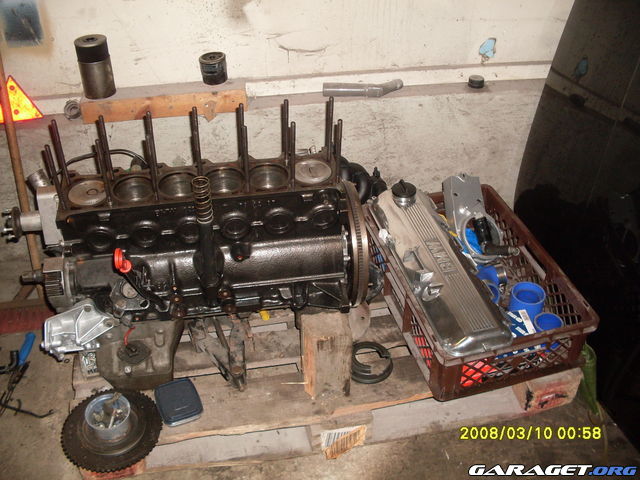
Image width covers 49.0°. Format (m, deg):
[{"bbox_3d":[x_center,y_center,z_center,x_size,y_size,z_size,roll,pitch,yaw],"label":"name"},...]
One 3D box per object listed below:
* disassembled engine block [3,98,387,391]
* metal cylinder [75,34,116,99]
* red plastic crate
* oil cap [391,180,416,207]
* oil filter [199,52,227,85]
[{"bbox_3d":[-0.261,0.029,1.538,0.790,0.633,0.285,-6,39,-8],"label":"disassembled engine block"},{"bbox_3d":[-0.611,-0.473,1.920,0.082,0.152,0.082,-7,40,-8],"label":"metal cylinder"},{"bbox_3d":[0.389,0.110,1.863,0.397,0.159,0.592,-11,41,-11],"label":"red plastic crate"},{"bbox_3d":[0.222,-0.124,1.870,0.060,0.040,0.060,-1,39,0],"label":"oil cap"},{"bbox_3d":[-0.304,-0.488,2.009,0.075,0.069,0.075,-7,39,-7],"label":"oil filter"}]

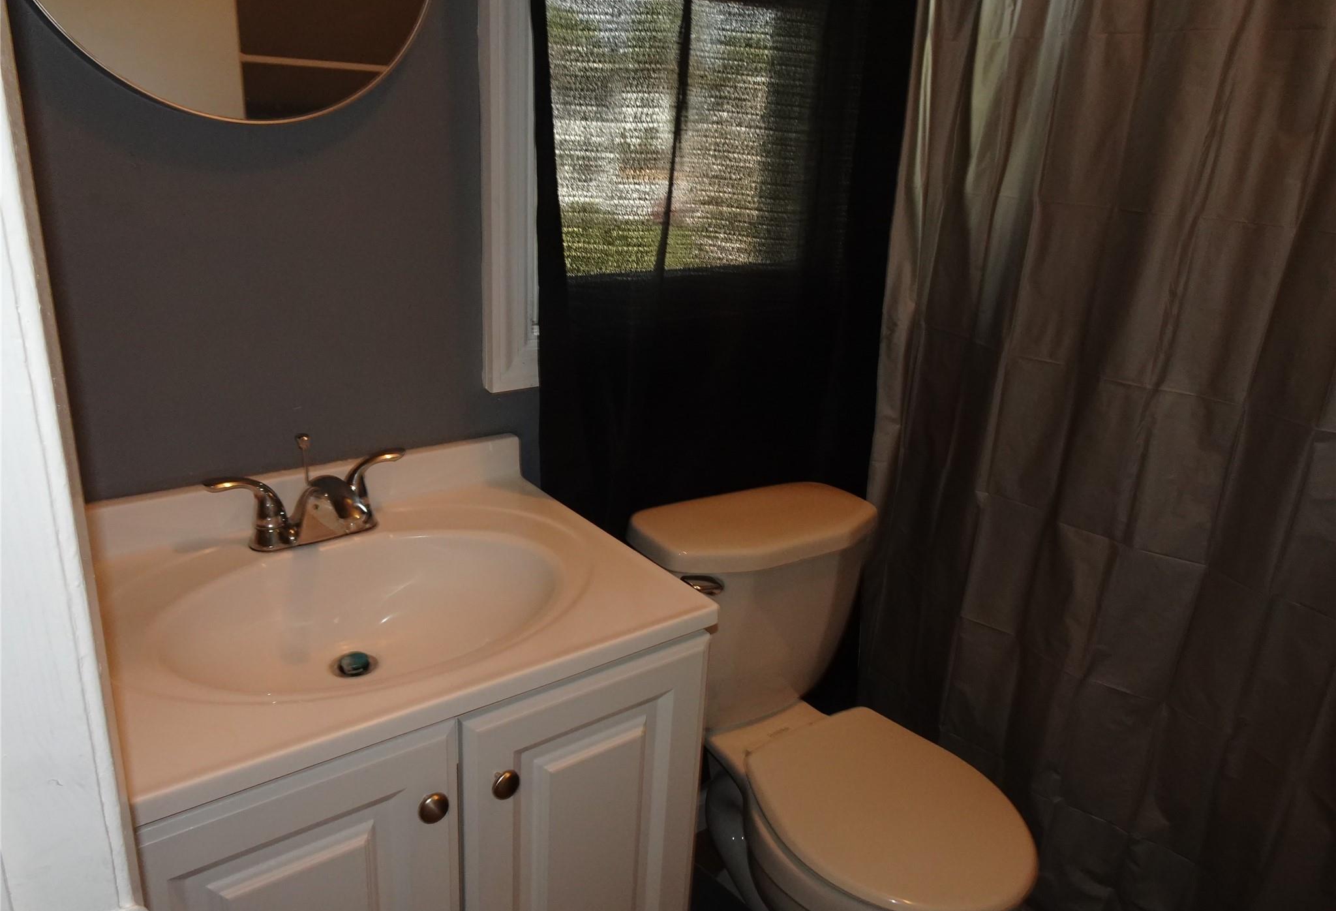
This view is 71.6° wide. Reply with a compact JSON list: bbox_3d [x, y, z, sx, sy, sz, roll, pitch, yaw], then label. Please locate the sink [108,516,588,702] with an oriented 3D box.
[{"bbox_3d":[-0.346,0.214,1.071,0.520,0.140,0.365,-12,25,-36],"label":"sink"}]

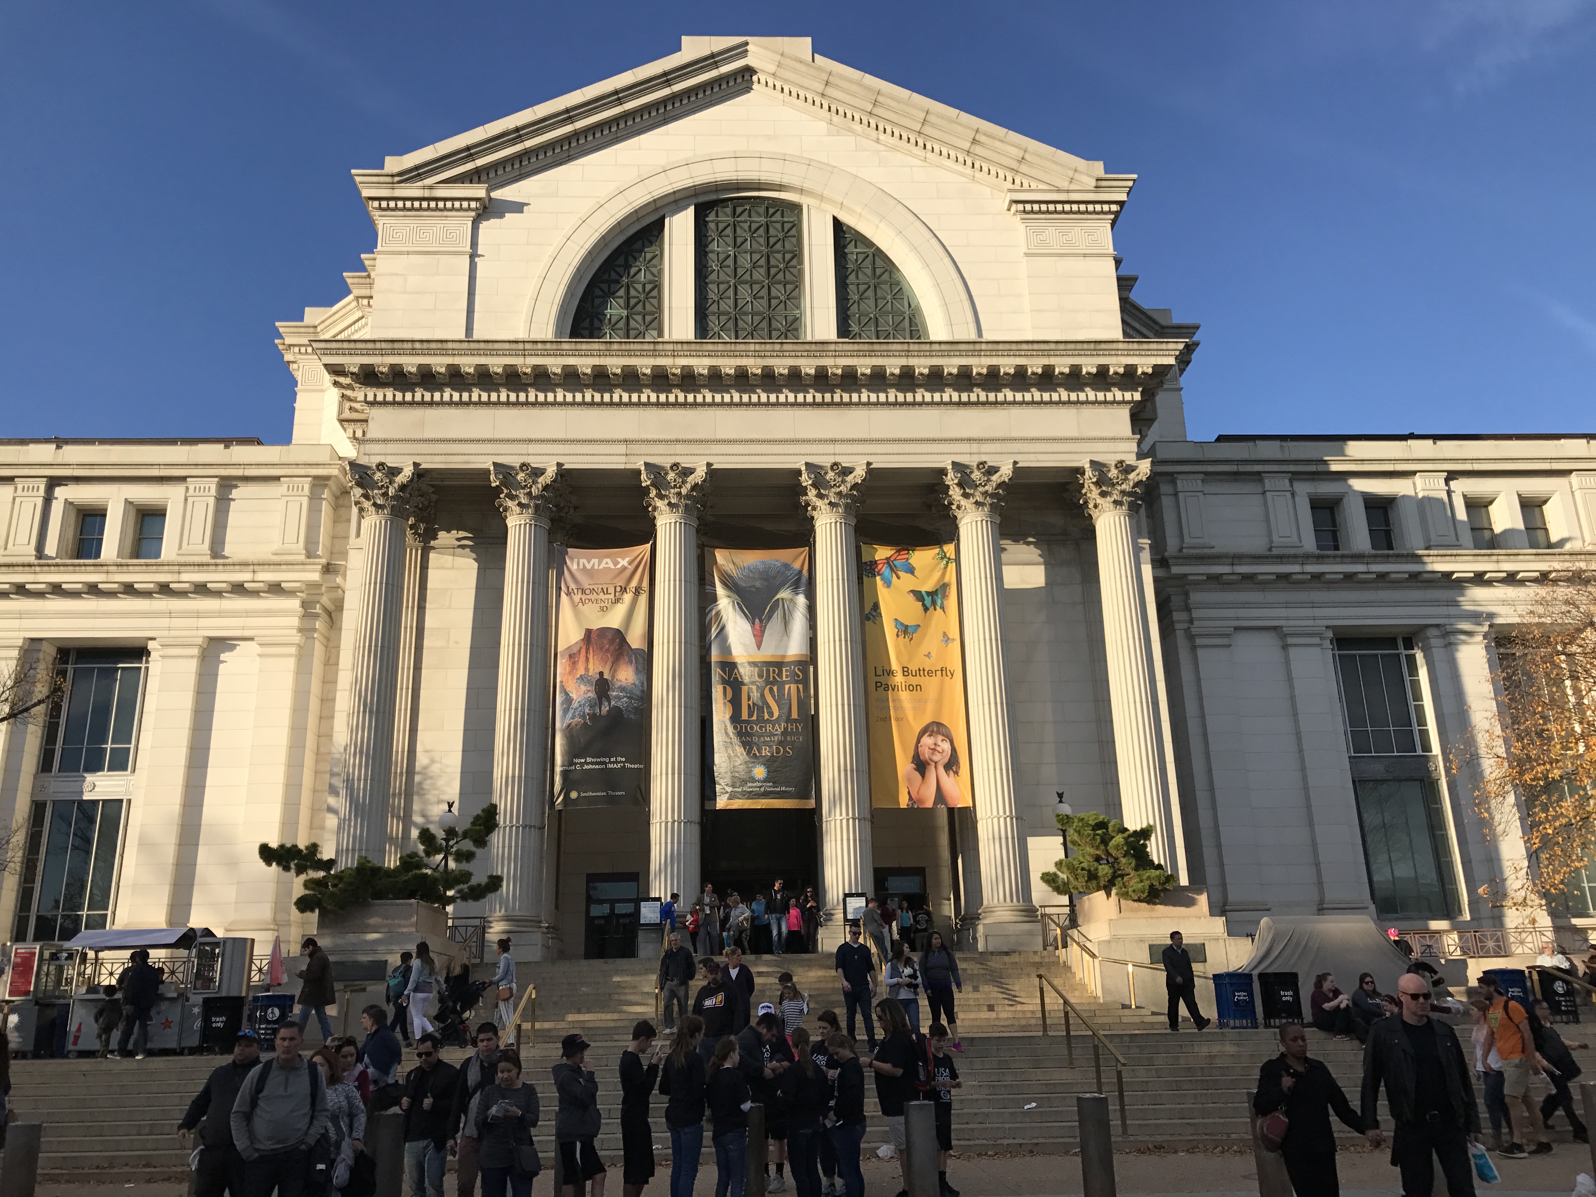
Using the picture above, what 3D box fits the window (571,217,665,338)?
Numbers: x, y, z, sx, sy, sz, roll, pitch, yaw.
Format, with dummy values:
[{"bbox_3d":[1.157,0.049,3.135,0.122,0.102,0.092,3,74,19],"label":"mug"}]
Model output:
[{"bbox_3d":[-5.341,-9.326,38.106,2.650,4.300,0.300,-1,-18,-3],"label":"window"}]

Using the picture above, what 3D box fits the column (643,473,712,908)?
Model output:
[{"bbox_3d":[-3.195,2.676,33.632,1.880,12.740,1.880,-1,-18,-2],"label":"column"}]

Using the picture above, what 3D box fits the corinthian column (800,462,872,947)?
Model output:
[{"bbox_3d":[1.158,2.715,34.154,1.950,12.950,1.950,-1,-18,-3],"label":"corinthian column"}]

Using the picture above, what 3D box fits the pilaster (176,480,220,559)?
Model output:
[{"bbox_3d":[-15.822,-2.092,34.151,0.900,2.300,0.250,-1,-18,-3],"label":"pilaster"}]

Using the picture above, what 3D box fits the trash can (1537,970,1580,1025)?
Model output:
[{"bbox_3d":[12.593,6.628,21.445,0.640,0.850,0.640,-1,-18,-3],"label":"trash can"}]

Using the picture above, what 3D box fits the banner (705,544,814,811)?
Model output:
[{"bbox_3d":[-1.000,2.023,34.234,2.757,7.086,0.150,-1,-18,-2],"label":"banner"}]

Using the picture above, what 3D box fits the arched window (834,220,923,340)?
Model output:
[{"bbox_3d":[2.555,-9.907,40.332,2.814,4.359,0.300,-1,-18,-2],"label":"arched window"}]

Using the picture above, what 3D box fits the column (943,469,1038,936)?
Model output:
[{"bbox_3d":[5.342,2.753,35.222,1.750,13.350,1.750,-1,-18,-3],"label":"column"}]

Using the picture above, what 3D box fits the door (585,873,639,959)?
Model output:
[{"bbox_3d":[-5.164,8.868,35.762,1.514,2.465,0.180,-1,-18,-2],"label":"door"}]

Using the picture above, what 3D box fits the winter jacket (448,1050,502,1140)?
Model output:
[{"bbox_3d":[-2.429,3.836,9.999,0.540,0.670,0.320,1,-18,-8],"label":"winter jacket"}]

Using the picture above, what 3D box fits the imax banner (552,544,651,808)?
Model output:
[{"bbox_3d":[-5.191,1.968,34.294,2.500,7.150,0.100,-1,-18,-3],"label":"imax banner"}]

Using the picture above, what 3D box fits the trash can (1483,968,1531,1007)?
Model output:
[{"bbox_3d":[11.461,6.434,20.818,0.640,0.850,0.640,-1,-18,-3],"label":"trash can"}]

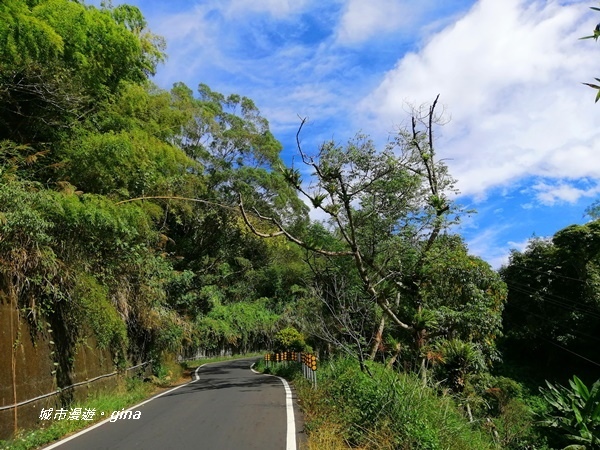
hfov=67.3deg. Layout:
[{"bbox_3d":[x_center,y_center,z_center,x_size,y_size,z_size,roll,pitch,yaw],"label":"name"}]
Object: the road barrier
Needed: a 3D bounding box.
[{"bbox_3d":[-0.450,6.191,19.881,1.400,1.100,13.500,2,-15,-9],"label":"road barrier"}]

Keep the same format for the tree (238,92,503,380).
[{"bbox_3d":[2.650,0.162,16.492,9.300,10.600,8.000,0,-15,0],"label":"tree"}]

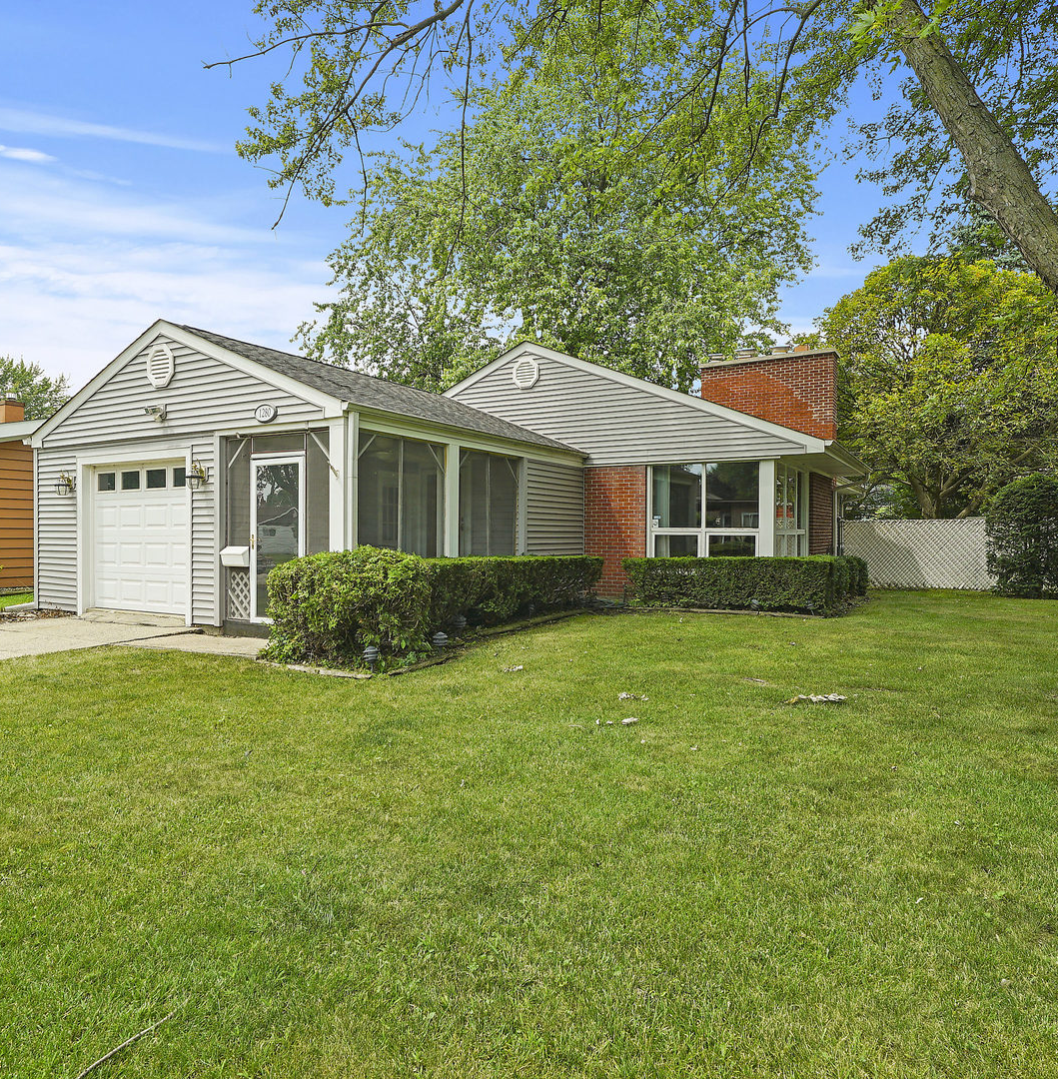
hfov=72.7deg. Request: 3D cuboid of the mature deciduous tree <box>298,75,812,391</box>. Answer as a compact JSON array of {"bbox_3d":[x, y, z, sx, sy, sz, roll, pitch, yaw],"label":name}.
[{"bbox_3d":[0.980,-7.102,24.500,16.300,16.200,15.300,0,1,2],"label":"mature deciduous tree"}]

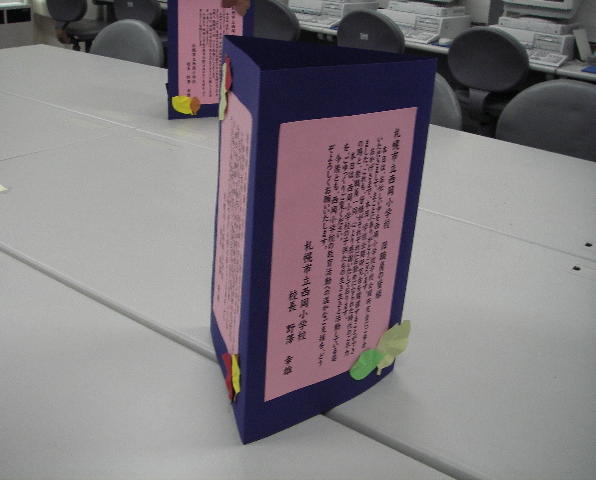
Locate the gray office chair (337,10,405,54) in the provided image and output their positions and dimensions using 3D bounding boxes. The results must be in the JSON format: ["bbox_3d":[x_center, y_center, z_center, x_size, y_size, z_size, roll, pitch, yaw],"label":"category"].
[{"bbox_3d":[0.514,-0.926,4.154,0.500,0.880,0.550,19,27,32],"label":"gray office chair"}]

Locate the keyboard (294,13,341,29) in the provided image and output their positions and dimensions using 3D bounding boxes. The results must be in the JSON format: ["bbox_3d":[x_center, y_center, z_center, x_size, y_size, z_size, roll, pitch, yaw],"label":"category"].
[{"bbox_3d":[0.082,-1.490,4.781,0.450,0.045,0.195,19,27,32],"label":"keyboard"}]

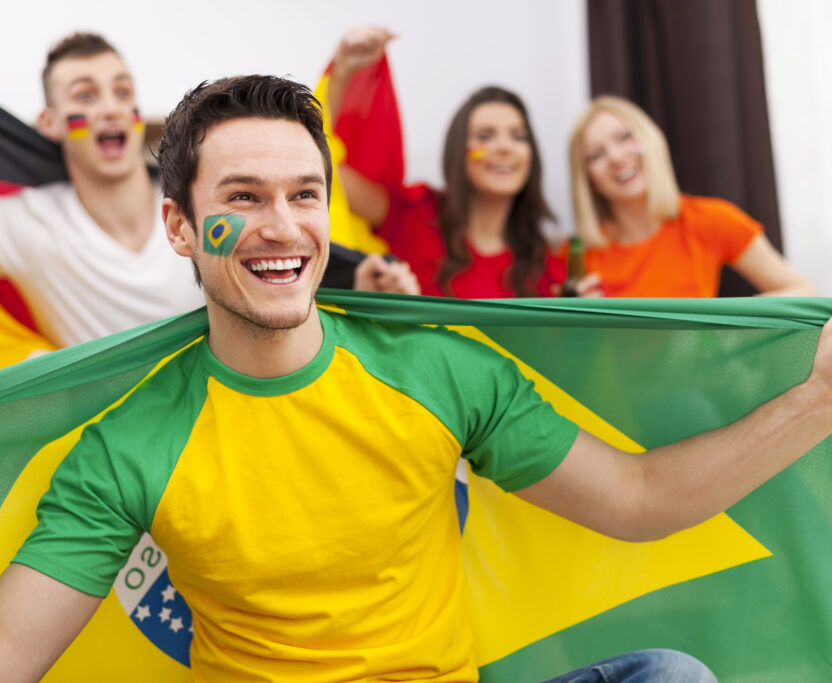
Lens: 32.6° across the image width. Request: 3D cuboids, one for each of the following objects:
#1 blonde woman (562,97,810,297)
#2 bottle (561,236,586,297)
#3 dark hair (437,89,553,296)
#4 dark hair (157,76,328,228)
[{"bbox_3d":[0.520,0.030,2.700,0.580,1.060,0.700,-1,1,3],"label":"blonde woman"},{"bbox_3d":[0.307,-0.085,2.740,0.063,0.240,0.063,-1,1,0],"label":"bottle"},{"bbox_3d":[0.160,-0.295,2.840,0.235,0.430,0.230,-1,1,-5],"label":"dark hair"},{"bbox_3d":[-0.172,-0.177,1.430,0.170,0.175,0.205,-1,1,-27],"label":"dark hair"}]

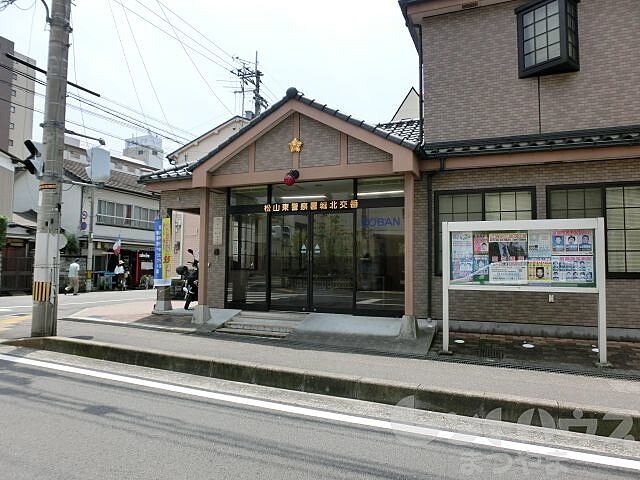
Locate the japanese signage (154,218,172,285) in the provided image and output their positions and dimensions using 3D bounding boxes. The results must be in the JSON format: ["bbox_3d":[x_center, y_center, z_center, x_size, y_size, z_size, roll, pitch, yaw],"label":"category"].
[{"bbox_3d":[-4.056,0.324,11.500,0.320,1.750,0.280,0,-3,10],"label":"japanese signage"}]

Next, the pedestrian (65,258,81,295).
[{"bbox_3d":[-10.911,1.630,19.600,0.480,1.620,0.500,-1,-3,26],"label":"pedestrian"}]

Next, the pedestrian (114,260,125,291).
[{"bbox_3d":[-10.062,1.789,22.300,0.450,1.530,0.450,-1,-3,26],"label":"pedestrian"}]

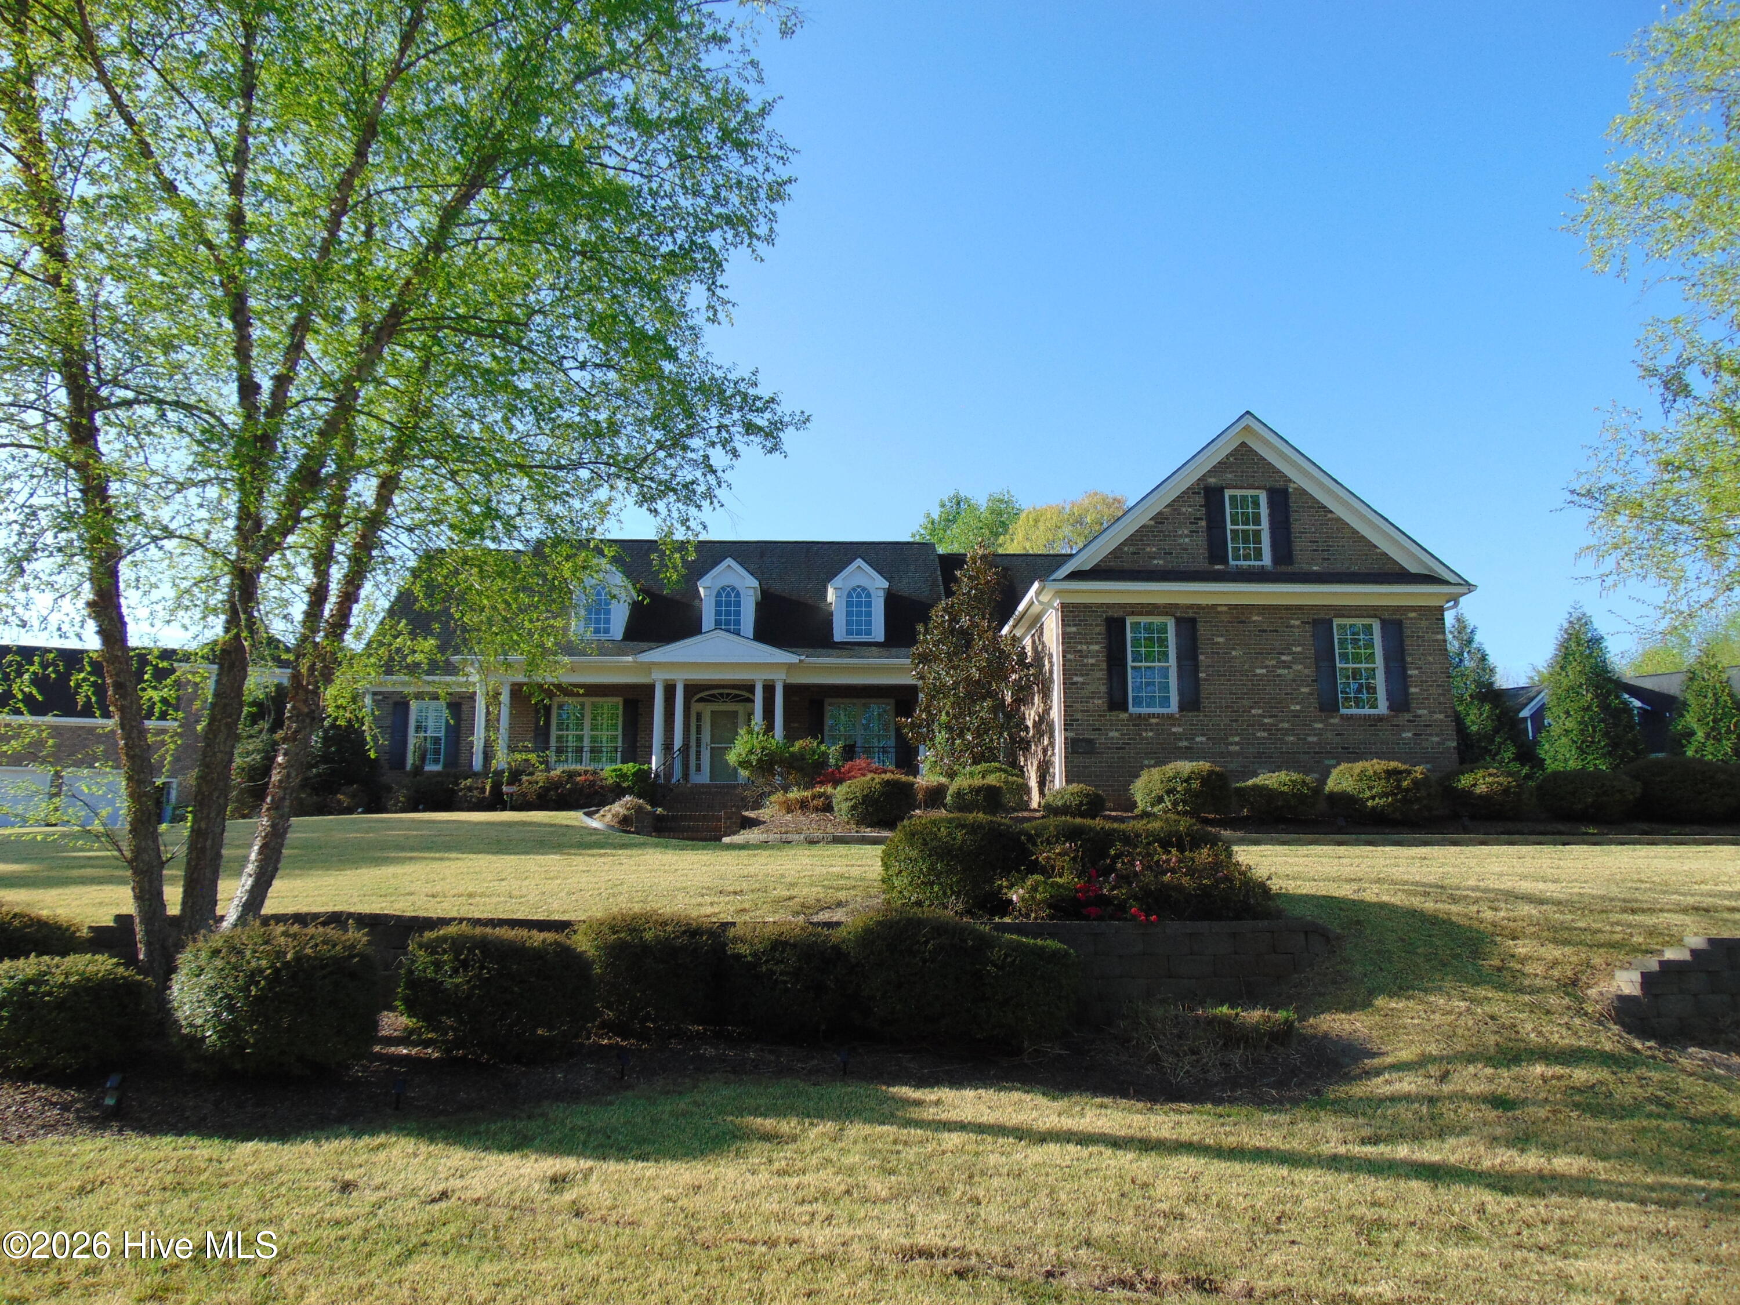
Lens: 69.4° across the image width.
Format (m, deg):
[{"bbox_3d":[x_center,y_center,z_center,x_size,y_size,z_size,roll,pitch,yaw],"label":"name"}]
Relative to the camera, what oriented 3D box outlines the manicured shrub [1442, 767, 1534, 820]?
[{"bbox_3d":[10.320,2.366,21.002,1.400,0.870,1.300,0,-10,-3],"label":"manicured shrub"}]

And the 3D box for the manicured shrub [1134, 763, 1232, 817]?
[{"bbox_3d":[5.164,2.266,20.813,1.600,0.880,1.480,0,-10,-3],"label":"manicured shrub"}]

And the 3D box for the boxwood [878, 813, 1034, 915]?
[{"bbox_3d":[0.868,2.185,13.000,1.530,1.040,1.450,0,-10,-3],"label":"boxwood"}]

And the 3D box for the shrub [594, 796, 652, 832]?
[{"bbox_3d":[-4.657,3.044,23.663,1.120,0.654,1.050,0,-11,-3],"label":"shrub"}]

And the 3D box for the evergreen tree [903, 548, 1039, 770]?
[{"bbox_3d":[1.981,0.391,24.286,2.450,5.250,2.400,0,-11,-3],"label":"evergreen tree"}]

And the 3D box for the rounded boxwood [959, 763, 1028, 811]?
[{"bbox_3d":[2.304,2.480,23.158,1.273,0.870,1.273,0,-11,-2],"label":"rounded boxwood"}]

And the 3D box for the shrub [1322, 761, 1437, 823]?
[{"bbox_3d":[8.461,2.318,20.801,1.787,1.047,1.573,0,-11,-2],"label":"shrub"}]

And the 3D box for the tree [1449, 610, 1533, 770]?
[{"bbox_3d":[13.587,1.462,28.399,2.600,4.852,2.600,0,-11,-3],"label":"tree"}]

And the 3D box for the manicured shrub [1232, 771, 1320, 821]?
[{"bbox_3d":[6.760,2.387,20.919,1.408,0.806,1.338,0,-11,-2],"label":"manicured shrub"}]

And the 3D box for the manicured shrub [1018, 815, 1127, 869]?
[{"bbox_3d":[2.105,2.122,12.944,1.050,0.840,1.050,0,-11,-3],"label":"manicured shrub"}]

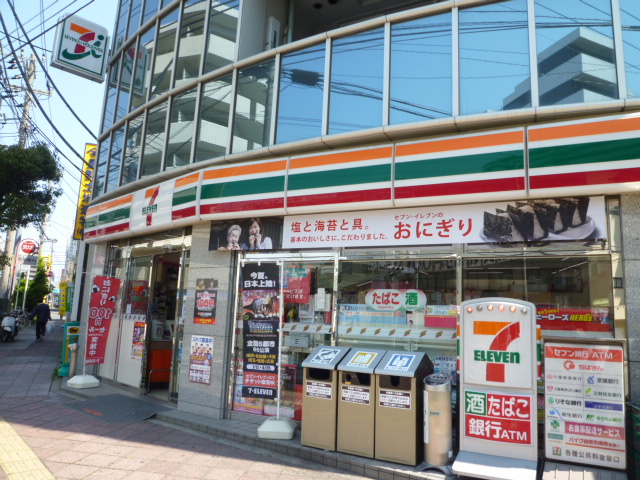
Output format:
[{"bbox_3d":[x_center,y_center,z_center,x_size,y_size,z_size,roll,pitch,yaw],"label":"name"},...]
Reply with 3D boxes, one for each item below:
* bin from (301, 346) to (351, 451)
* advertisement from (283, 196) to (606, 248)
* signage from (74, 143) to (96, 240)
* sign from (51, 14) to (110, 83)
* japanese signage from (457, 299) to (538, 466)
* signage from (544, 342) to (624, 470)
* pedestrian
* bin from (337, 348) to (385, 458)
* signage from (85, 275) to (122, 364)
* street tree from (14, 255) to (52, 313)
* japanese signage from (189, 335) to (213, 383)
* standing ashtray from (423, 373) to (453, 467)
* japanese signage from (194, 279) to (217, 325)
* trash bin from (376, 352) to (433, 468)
[{"bbox_3d":[0.138,1.875,5.585,0.433,1.092,0.567,-3,-9,28],"label":"bin"},{"bbox_3d":[1.062,-0.148,4.870,3.420,0.430,0.050,-2,-11,28],"label":"advertisement"},{"bbox_3d":[-7.073,-1.439,14.000,0.500,3.000,0.200,6,-9,-28],"label":"signage"},{"bbox_3d":[-4.944,-3.955,9.521,1.000,1.130,0.250,11,-13,-42],"label":"sign"},{"bbox_3d":[1.633,1.335,4.214,0.710,1.580,0.410,-1,-10,21],"label":"japanese signage"},{"bbox_3d":[2.365,1.466,4.149,0.628,1.074,0.103,-2,-9,25],"label":"signage"},{"bbox_3d":[-10.261,3.010,16.968,0.650,1.420,0.550,10,-12,-38],"label":"pedestrian"},{"bbox_3d":[0.544,1.859,5.387,0.433,1.092,0.567,-3,-9,28],"label":"bin"},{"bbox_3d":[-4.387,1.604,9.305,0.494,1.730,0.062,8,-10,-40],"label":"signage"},{"bbox_3d":[-16.805,3.147,27.169,2.300,3.700,2.300,6,-9,-31],"label":"street tree"},{"bbox_3d":[-1.740,1.766,6.797,0.484,0.690,0.021,-4,-9,34],"label":"japanese signage"},{"bbox_3d":[1.100,1.712,4.291,0.290,0.800,0.290,-2,-10,25],"label":"standing ashtray"},{"bbox_3d":[-1.511,0.827,6.142,0.420,0.595,0.020,-4,-11,34],"label":"japanese signage"},{"bbox_3d":[0.834,1.636,4.566,0.410,1.010,0.500,-2,-11,28],"label":"trash bin"}]

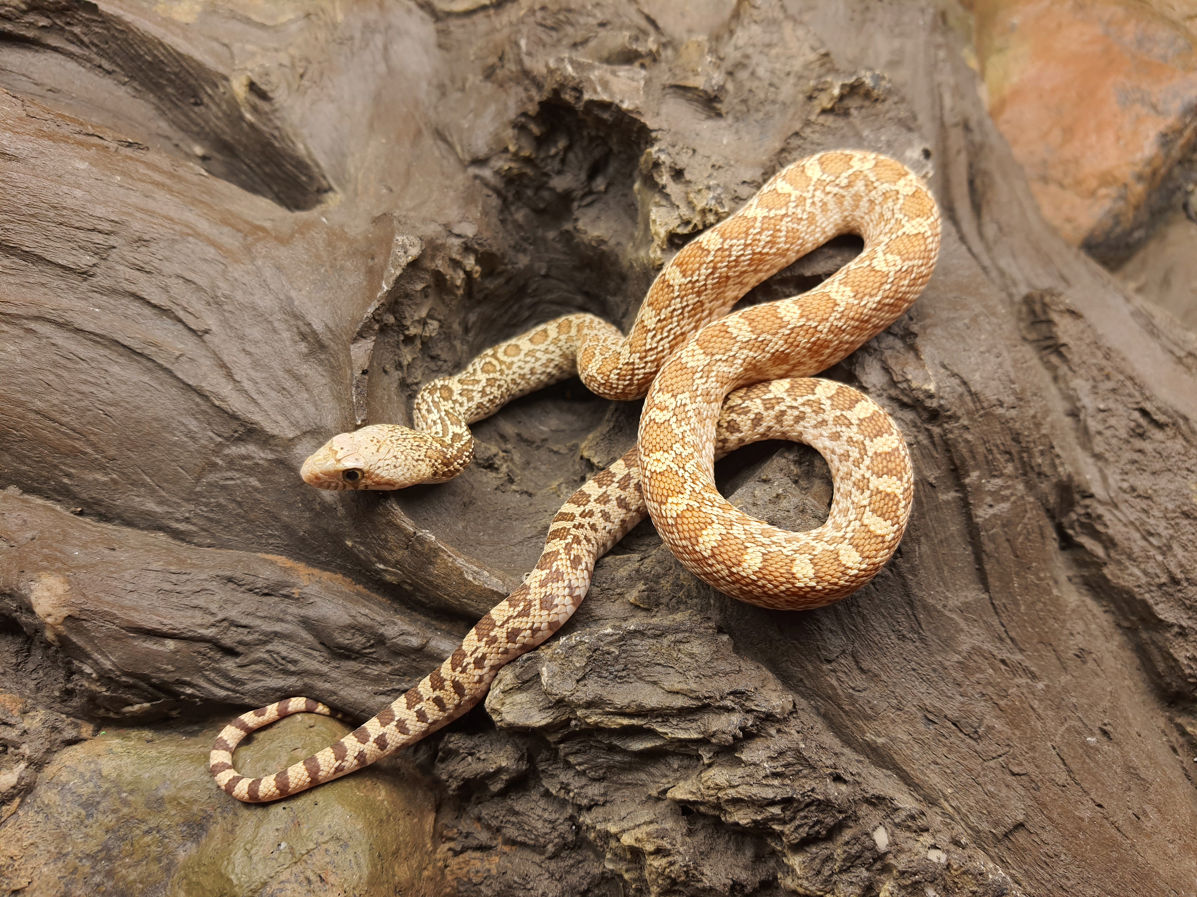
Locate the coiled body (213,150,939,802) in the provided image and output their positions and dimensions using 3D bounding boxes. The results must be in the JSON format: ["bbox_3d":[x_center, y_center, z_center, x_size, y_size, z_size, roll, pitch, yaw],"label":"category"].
[{"bbox_3d":[0.005,-0.008,0.243,0.211,0.054,0.168,-5,55,-3],"label":"coiled body"}]

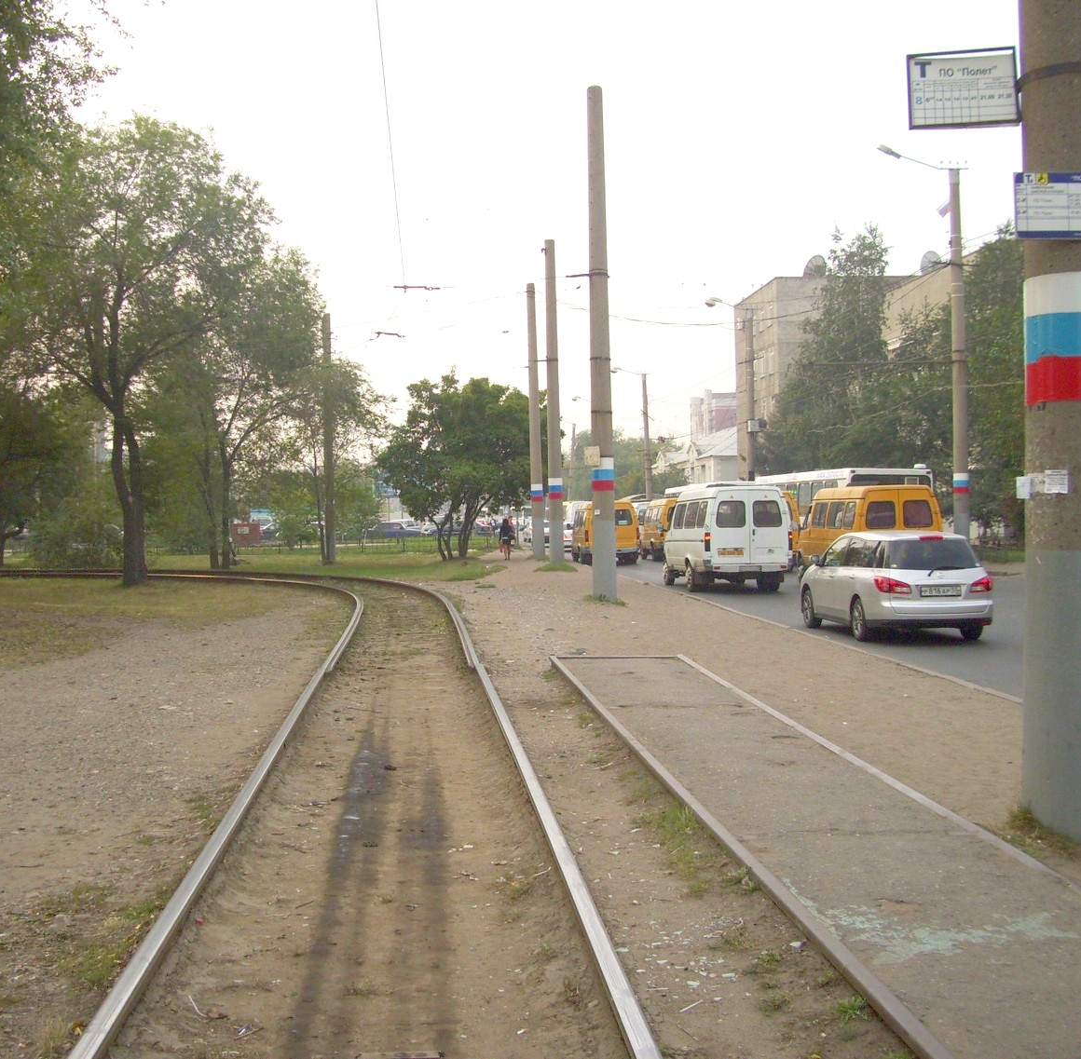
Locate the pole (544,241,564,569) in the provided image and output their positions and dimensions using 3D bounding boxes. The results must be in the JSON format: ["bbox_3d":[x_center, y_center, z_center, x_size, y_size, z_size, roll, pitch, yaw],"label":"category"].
[{"bbox_3d":[0.424,-3.751,40.966,0.430,9.559,0.430,-1,0,0],"label":"pole"}]

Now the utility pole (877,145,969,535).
[{"bbox_3d":[11.841,-5.409,42.900,2.850,13.000,0.500,-1,0,-4],"label":"utility pole"}]

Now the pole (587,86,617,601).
[{"bbox_3d":[1.101,-3.412,25.466,0.430,9.442,0.430,-1,0,0],"label":"pole"}]

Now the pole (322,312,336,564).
[{"bbox_3d":[-8.101,-3.483,52.965,0.420,9.582,0.420,-1,0,0],"label":"pole"}]

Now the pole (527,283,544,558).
[{"bbox_3d":[-0.150,-3.843,48.965,0.420,9.675,0.420,-1,0,0],"label":"pole"}]

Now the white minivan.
[{"bbox_3d":[4.241,0.215,32.327,2.100,2.300,5.480,-1,0,-4],"label":"white minivan"}]

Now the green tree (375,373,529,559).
[{"bbox_3d":[-3.227,-2.558,55.473,6.900,7.457,6.500,-1,0,0],"label":"green tree"}]

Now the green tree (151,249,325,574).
[{"bbox_3d":[-11.147,-4.419,50.500,6.500,11.600,6.200,-1,0,0],"label":"green tree"}]

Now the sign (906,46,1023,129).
[{"bbox_3d":[2.023,-2.116,6.650,0.515,0.375,0.030,-2,0,10],"label":"sign"}]

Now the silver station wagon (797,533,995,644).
[{"bbox_3d":[5.073,0.771,20.302,1.700,1.500,4.420,-1,0,-4],"label":"silver station wagon"}]

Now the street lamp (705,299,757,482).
[{"bbox_3d":[9.782,-5.517,71.500,2.700,13.000,0.900,-1,0,-4],"label":"street lamp"}]

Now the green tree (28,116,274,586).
[{"bbox_3d":[-10.742,-4.939,38.154,7.200,12.889,7.200,-1,0,0],"label":"green tree"}]

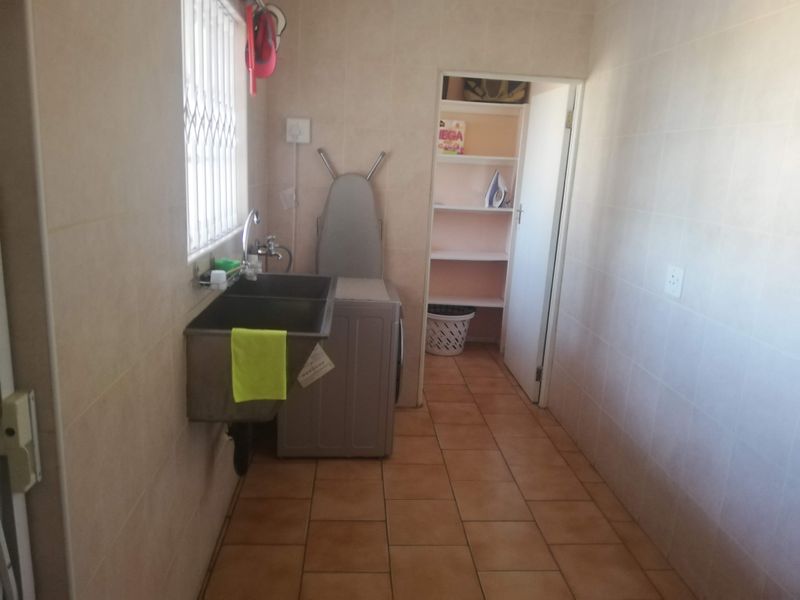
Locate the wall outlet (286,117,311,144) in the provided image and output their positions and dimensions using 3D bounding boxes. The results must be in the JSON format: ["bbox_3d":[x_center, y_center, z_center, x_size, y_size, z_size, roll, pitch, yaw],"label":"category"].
[{"bbox_3d":[-0.576,-0.964,3.428,0.134,0.134,0.045,2,13,-5],"label":"wall outlet"}]

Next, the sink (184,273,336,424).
[{"bbox_3d":[-0.479,0.133,2.342,0.438,0.295,0.982,2,13,-5],"label":"sink"}]

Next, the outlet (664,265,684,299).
[{"bbox_3d":[1.127,-0.077,2.481,0.016,0.120,0.116,2,13,-5],"label":"outlet"}]

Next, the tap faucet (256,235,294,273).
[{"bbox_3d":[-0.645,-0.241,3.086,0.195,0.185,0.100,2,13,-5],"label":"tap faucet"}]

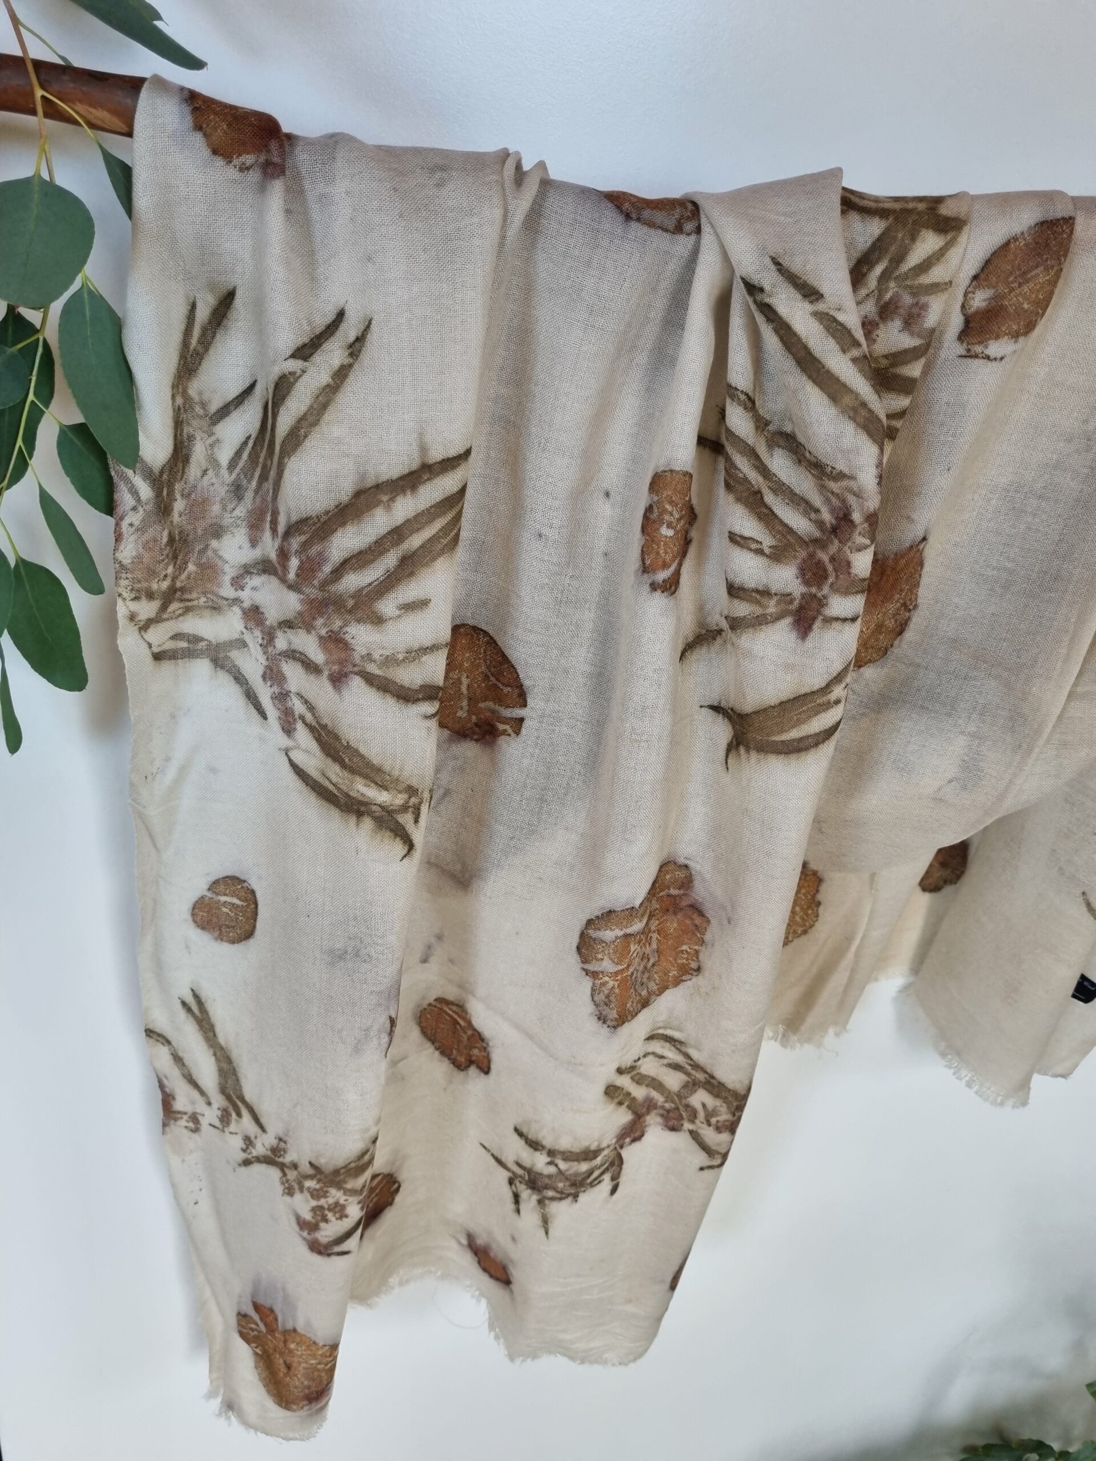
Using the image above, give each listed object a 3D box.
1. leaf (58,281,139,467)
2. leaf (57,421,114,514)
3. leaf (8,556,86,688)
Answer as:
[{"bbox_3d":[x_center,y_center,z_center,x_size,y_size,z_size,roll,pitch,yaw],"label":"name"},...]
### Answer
[{"bbox_3d":[-0.187,-0.147,0.460,0.028,0.075,0.016,-11,20,-12],"label":"leaf"},{"bbox_3d":[-0.202,-0.114,0.487,0.026,0.050,0.014,-25,23,-4],"label":"leaf"},{"bbox_3d":[-0.225,-0.047,0.495,0.031,0.066,0.014,-15,22,-8],"label":"leaf"}]

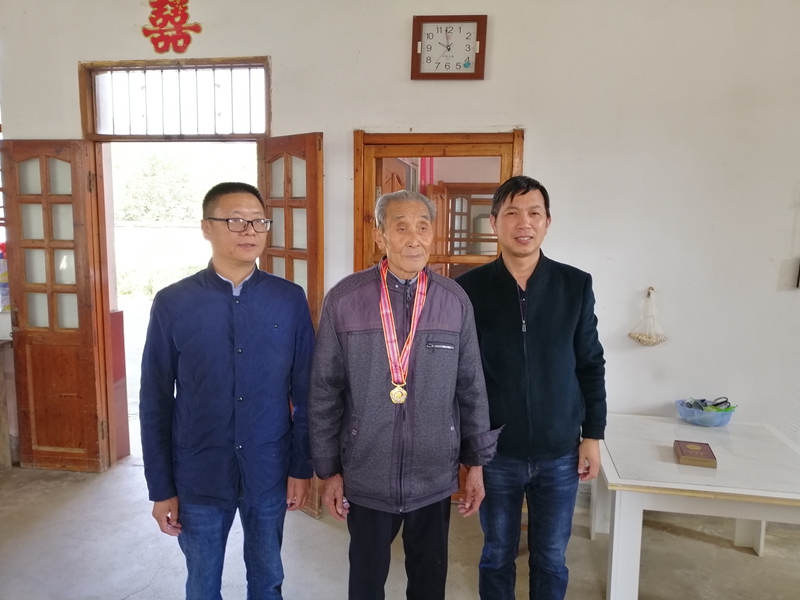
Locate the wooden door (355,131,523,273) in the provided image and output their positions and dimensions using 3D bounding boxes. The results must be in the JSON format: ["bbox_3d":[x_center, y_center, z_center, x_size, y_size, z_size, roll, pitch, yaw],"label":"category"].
[{"bbox_3d":[0.184,0.117,3.333,0.900,2.047,0.090,2,7,10],"label":"wooden door"}]

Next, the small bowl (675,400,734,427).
[{"bbox_3d":[1.528,0.571,3.013,0.265,0.088,0.245,2,7,10],"label":"small bowl"}]

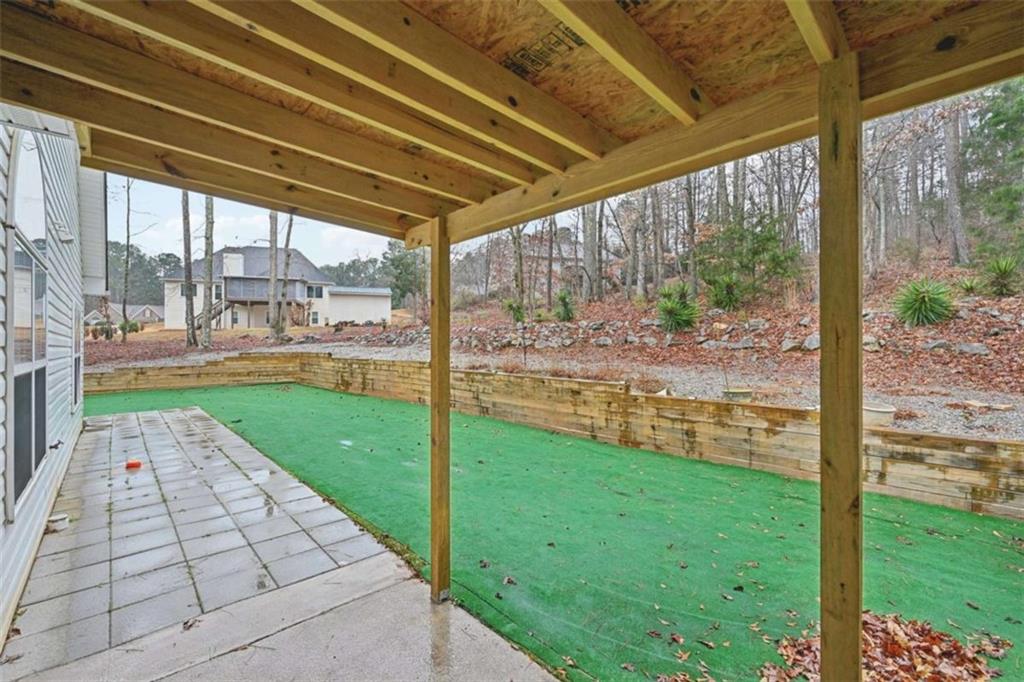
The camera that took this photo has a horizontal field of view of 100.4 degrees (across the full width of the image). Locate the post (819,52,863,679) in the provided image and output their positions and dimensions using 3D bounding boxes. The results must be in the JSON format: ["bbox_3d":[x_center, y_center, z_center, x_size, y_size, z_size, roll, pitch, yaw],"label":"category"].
[{"bbox_3d":[0.945,0.415,1.223,0.089,2.418,0.089,0,-1,-43],"label":"post"}]

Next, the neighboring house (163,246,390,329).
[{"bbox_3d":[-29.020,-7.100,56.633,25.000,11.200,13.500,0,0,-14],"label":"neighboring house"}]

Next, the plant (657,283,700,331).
[{"bbox_3d":[4.529,-0.938,11.600,1.115,1.306,1.115,0,0,21],"label":"plant"}]

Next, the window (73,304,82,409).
[{"bbox_3d":[-6.647,0.234,6.503,0.100,1.560,1.550,0,-1,-43],"label":"window"}]

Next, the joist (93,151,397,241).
[{"bbox_3d":[-1.363,-0.866,2.561,1.729,0.184,0.038,3,-2,-43],"label":"joist"}]

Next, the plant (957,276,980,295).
[{"bbox_3d":[11.774,-1.431,11.000,0.423,0.464,0.423,0,-1,-43],"label":"plant"}]

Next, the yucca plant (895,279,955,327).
[{"bbox_3d":[8.414,-0.785,8.700,0.880,0.979,0.880,0,-1,44],"label":"yucca plant"}]

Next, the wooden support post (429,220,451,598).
[{"bbox_3d":[-0.449,0.425,2.717,0.089,2.418,0.089,0,-1,-43],"label":"wooden support post"}]

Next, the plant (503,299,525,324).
[{"bbox_3d":[0.058,-1.148,16.600,0.856,1.012,0.856,0,0,0],"label":"plant"}]

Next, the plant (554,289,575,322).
[{"bbox_3d":[1.822,-1.232,14.800,0.689,1.180,0.689,0,0,7],"label":"plant"}]

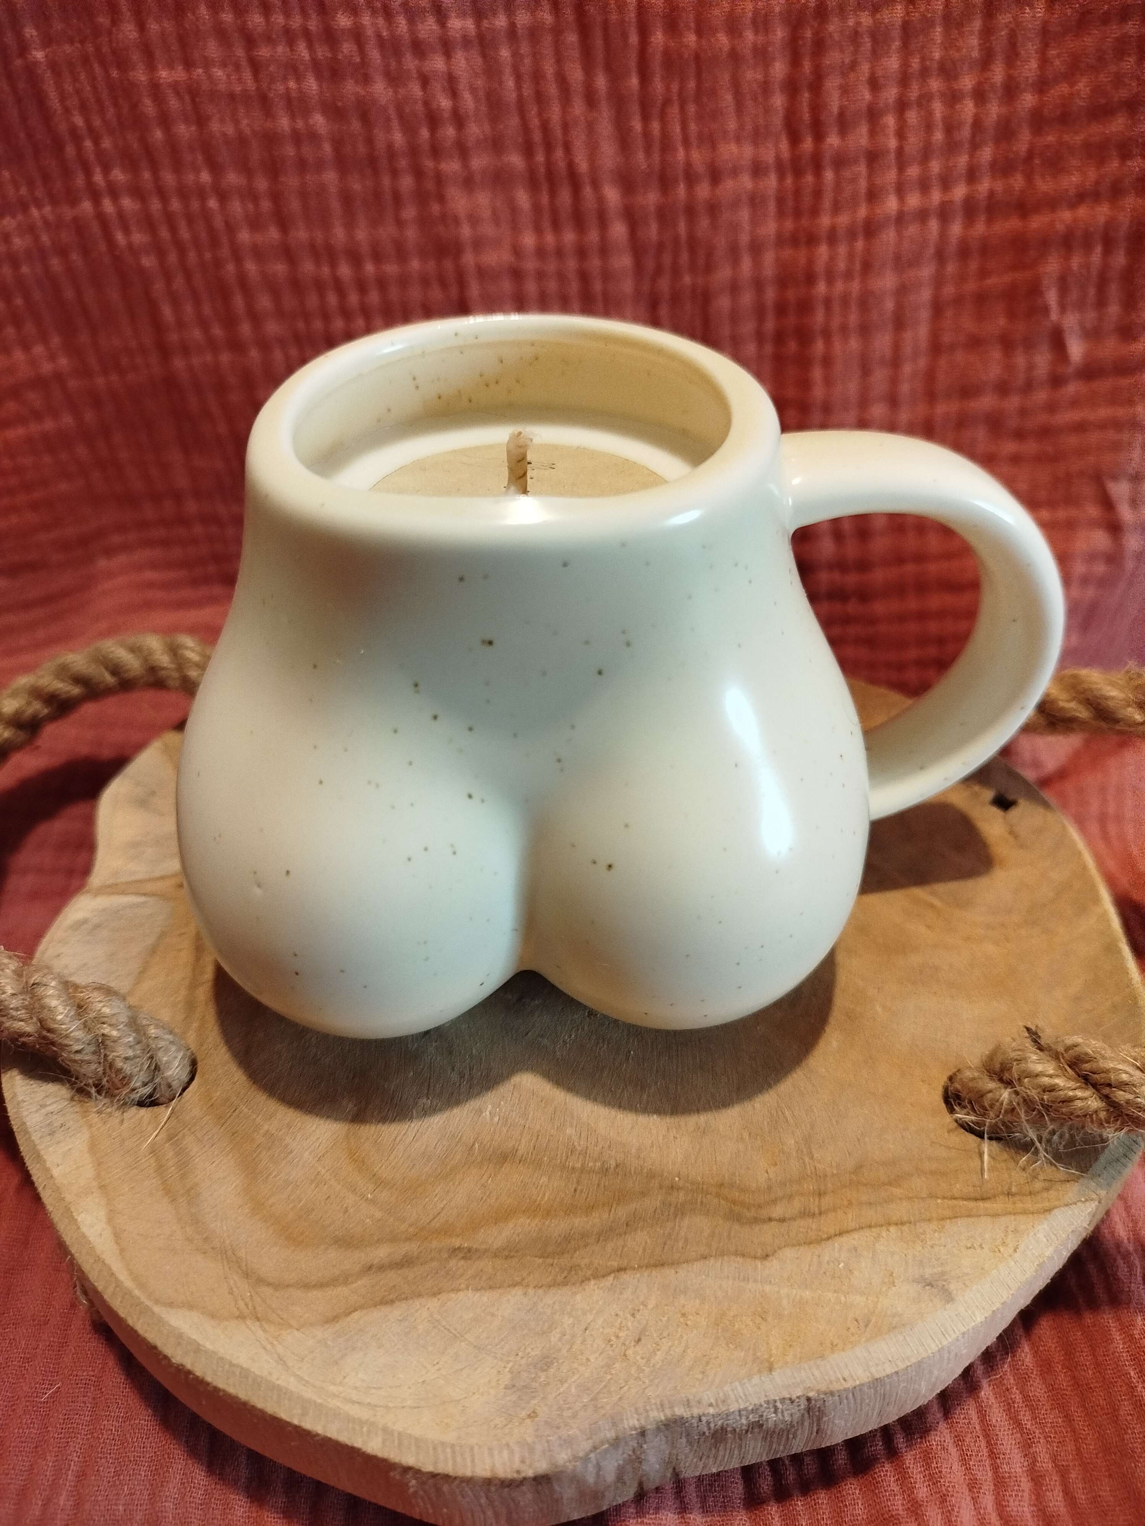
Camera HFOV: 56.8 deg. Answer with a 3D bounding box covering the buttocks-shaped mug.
[{"bbox_3d":[0.011,-0.013,0.173,0.142,0.084,0.102,-2,41,-3],"label":"buttocks-shaped mug"}]

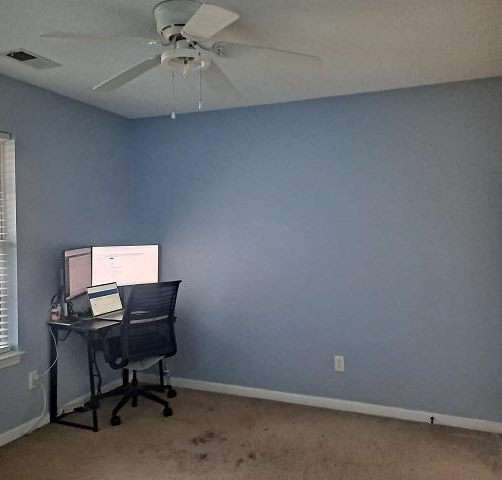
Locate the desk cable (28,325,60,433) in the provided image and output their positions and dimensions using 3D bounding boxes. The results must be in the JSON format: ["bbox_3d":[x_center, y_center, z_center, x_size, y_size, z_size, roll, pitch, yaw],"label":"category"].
[{"bbox_3d":[-1.467,0.986,3.275,0.120,0.710,0.190,0,1,23],"label":"desk cable"}]

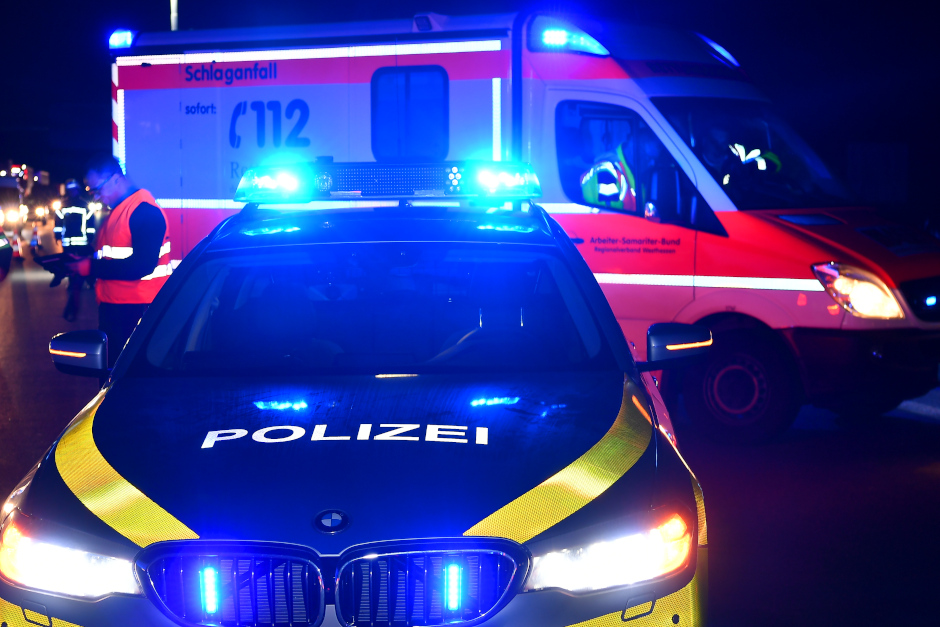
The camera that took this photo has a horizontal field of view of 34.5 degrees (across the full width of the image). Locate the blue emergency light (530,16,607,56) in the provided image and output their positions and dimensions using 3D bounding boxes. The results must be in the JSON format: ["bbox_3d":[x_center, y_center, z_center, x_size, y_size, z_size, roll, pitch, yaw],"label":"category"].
[{"bbox_3d":[0.650,-1.812,9.910,0.530,0.260,0.220,2,5,27],"label":"blue emergency light"}]

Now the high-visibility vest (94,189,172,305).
[{"bbox_3d":[-1.737,-0.346,7.820,0.340,0.600,0.460,-2,5,-22],"label":"high-visibility vest"}]

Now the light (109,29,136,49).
[{"bbox_3d":[-2.642,-2.084,11.500,0.200,0.140,0.180,2,5,27],"label":"light"}]

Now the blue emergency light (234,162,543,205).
[{"bbox_3d":[-0.302,-0.479,5.550,1.120,0.140,0.310,-1,5,1],"label":"blue emergency light"}]

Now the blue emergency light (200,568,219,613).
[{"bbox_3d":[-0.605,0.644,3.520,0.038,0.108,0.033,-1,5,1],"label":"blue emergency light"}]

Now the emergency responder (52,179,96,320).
[{"bbox_3d":[-4.878,-0.777,18.771,0.550,1.760,0.420,-1,5,-12],"label":"emergency responder"}]

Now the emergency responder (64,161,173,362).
[{"bbox_3d":[-1.788,0.059,7.821,0.470,1.740,0.490,-2,5,-22],"label":"emergency responder"}]

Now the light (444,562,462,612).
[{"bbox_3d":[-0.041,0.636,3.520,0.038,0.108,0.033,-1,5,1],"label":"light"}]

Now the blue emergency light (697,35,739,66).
[{"bbox_3d":[1.785,-1.915,11.130,0.420,0.220,0.200,2,5,27],"label":"blue emergency light"}]

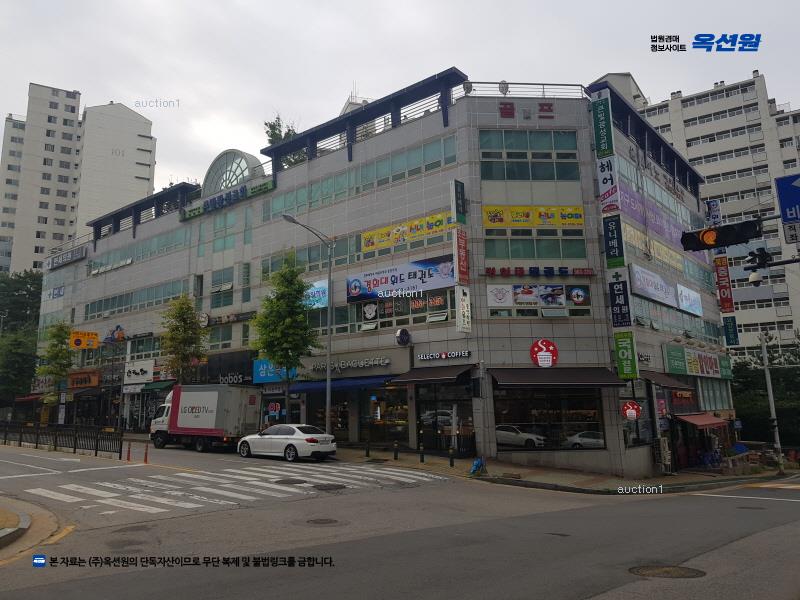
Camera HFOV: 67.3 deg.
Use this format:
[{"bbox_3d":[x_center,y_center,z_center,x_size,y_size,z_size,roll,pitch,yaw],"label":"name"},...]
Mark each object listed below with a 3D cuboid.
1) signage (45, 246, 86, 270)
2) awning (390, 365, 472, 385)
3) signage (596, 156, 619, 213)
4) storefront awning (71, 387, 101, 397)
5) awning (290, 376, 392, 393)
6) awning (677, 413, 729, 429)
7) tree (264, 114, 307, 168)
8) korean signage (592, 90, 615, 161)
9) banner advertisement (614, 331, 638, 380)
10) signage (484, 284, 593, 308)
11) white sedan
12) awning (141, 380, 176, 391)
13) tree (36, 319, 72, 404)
[{"bbox_3d":[-29.802,-3.606,53.958,7.862,1.066,0.300,-10,-14,37],"label":"signage"},{"bbox_3d":[1.522,3.396,27.369,3.543,0.782,1.734,-10,-14,37],"label":"awning"},{"bbox_3d":[10.331,-5.648,29.549,0.880,2.820,0.220,-8,-13,32],"label":"signage"},{"bbox_3d":[-25.114,7.393,48.600,3.300,0.720,1.050,-9,-13,37],"label":"storefront awning"},{"bbox_3d":[-2.973,4.298,30.705,6.876,0.615,0.800,-10,-14,35],"label":"awning"},{"bbox_3d":[17.510,6.919,34.659,1.150,0.800,6.500,-11,-15,40],"label":"awning"},{"bbox_3d":[-7.674,-10.220,40.079,2.777,4.733,2.777,-10,-14,35],"label":"tree"},{"bbox_3d":[9.938,-8.609,29.585,0.770,3.361,0.200,-11,-15,40],"label":"korean signage"},{"bbox_3d":[10.391,2.538,27.516,0.833,2.156,0.250,-10,-14,37],"label":"banner advertisement"},{"bbox_3d":[6.431,-0.186,27.665,4.849,0.987,0.080,-1,-11,-6],"label":"signage"},{"bbox_3d":[-5.050,6.229,26.523,4.900,1.460,1.860,-7,-12,36],"label":"white sedan"},{"bbox_3d":[-17.120,6.110,42.478,3.000,0.650,1.150,-9,-13,37],"label":"awning"},{"bbox_3d":[-25.626,5.558,44.499,2.616,8.347,2.616,-10,-14,35],"label":"tree"}]

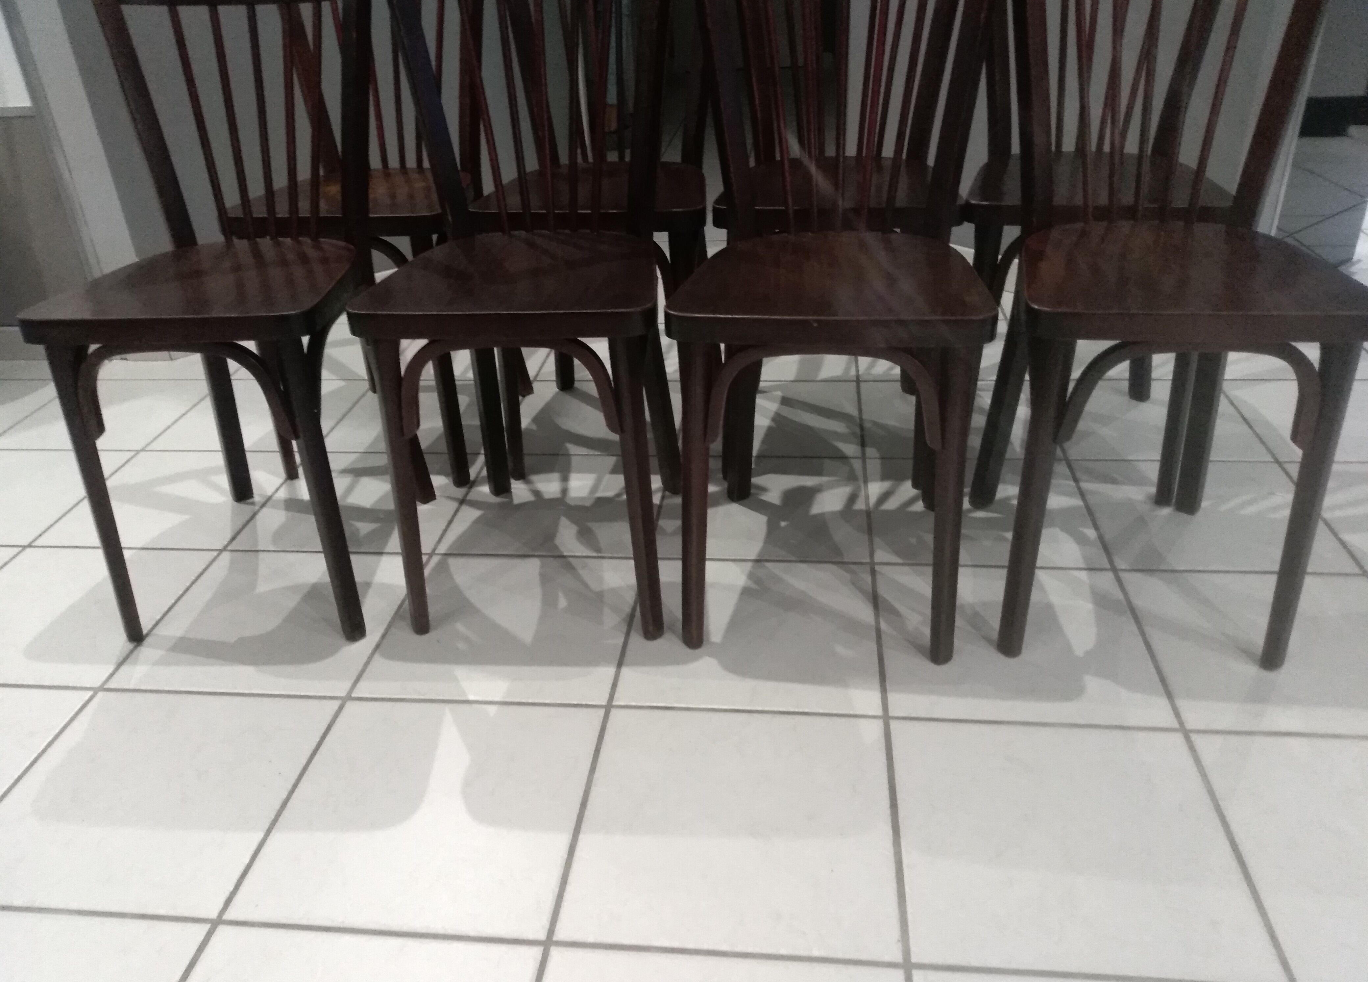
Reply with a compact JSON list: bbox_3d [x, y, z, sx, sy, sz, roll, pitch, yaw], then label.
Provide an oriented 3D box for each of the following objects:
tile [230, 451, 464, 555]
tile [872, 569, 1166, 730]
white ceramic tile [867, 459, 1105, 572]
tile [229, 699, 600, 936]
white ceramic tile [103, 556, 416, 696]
[{"bbox_3d":[-0.545,0.018,1.764,0.336,0.010,0.327,1,30,7],"label":"tile"},{"bbox_3d":[0.431,0.197,1.358,0.336,0.010,0.327,1,30,7],"label":"tile"},{"bbox_3d":[0.468,0.031,1.641,0.336,0.010,0.327,1,30,7],"label":"white ceramic tile"},{"bbox_3d":[-0.281,0.355,1.156,0.336,0.010,0.327,1,30,7],"label":"tile"},{"bbox_3d":[-0.582,0.184,1.481,0.336,0.010,0.327,1,30,7],"label":"white ceramic tile"}]

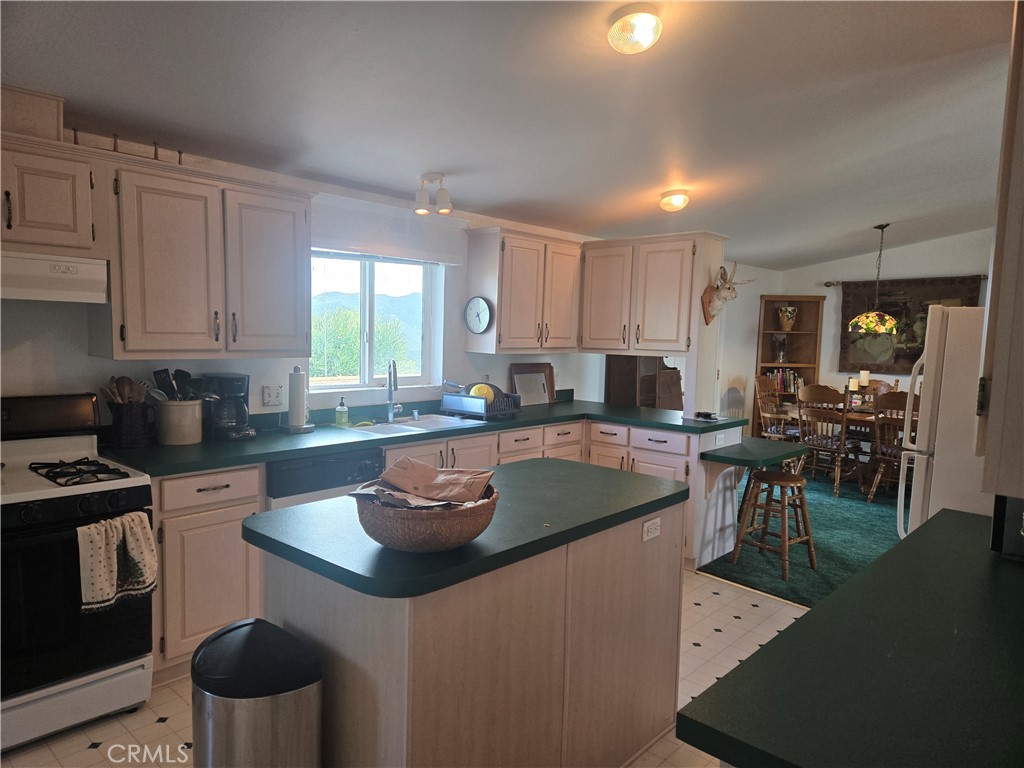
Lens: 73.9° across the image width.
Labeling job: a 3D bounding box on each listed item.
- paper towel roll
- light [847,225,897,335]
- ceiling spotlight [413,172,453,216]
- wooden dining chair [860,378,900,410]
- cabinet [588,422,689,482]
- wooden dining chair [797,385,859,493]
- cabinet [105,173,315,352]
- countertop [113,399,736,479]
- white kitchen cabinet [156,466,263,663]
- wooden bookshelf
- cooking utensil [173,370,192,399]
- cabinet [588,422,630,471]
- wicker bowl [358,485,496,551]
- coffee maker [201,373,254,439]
[{"bbox_3d":[-1.169,0.080,3.708,0.100,0.308,0.100,1,4,0],"label":"paper towel roll"},{"bbox_3d":[3.554,-1.016,6.668,0.485,1.040,0.485,4,5,28],"label":"light"},{"bbox_3d":[-0.463,-1.100,3.951,0.220,0.235,0.140,2,4,12],"label":"ceiling spotlight"},{"bbox_3d":[3.765,0.471,7.264,0.480,1.045,0.560,5,6,42],"label":"wooden dining chair"},{"bbox_3d":[1.017,0.657,4.739,0.820,0.782,0.575,5,6,42],"label":"cabinet"},{"bbox_3d":[3.095,0.515,6.643,0.540,1.060,0.460,-2,6,-41],"label":"wooden dining chair"},{"bbox_3d":[-1.455,-0.534,3.248,0.315,0.808,0.923,5,6,42],"label":"cabinet"},{"bbox_3d":[-0.126,0.284,3.891,1.521,0.043,3.554,5,6,42],"label":"countertop"},{"bbox_3d":[-1.489,0.734,3.085,0.610,0.787,0.490,5,6,42],"label":"white kitchen cabinet"},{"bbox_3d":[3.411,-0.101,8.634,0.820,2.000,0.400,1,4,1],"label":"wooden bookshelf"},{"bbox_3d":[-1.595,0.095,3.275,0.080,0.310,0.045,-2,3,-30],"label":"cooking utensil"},{"bbox_3d":[0.844,0.642,4.896,0.350,0.782,0.575,5,6,42],"label":"cabinet"},{"bbox_3d":[-0.223,0.355,1.804,0.372,0.128,0.372,1,4,0],"label":"wicker bowl"},{"bbox_3d":[-1.424,0.111,3.420,0.230,0.330,0.180,5,6,39],"label":"coffee maker"}]

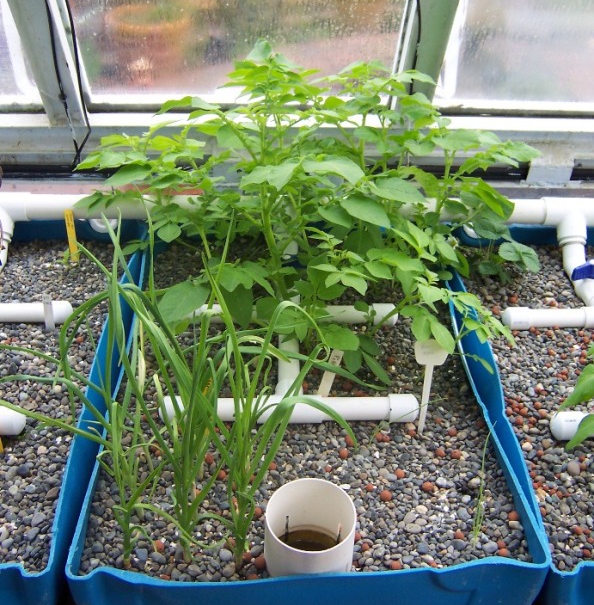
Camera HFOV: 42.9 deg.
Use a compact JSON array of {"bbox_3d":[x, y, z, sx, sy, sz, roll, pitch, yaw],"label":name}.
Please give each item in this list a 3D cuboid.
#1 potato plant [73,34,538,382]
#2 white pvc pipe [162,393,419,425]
[{"bbox_3d":[0.020,-0.196,1.214,0.710,0.470,0.490,0,37,0],"label":"potato plant"},{"bbox_3d":[-0.009,0.156,1.110,0.376,0.041,0.041,0,37,0],"label":"white pvc pipe"}]

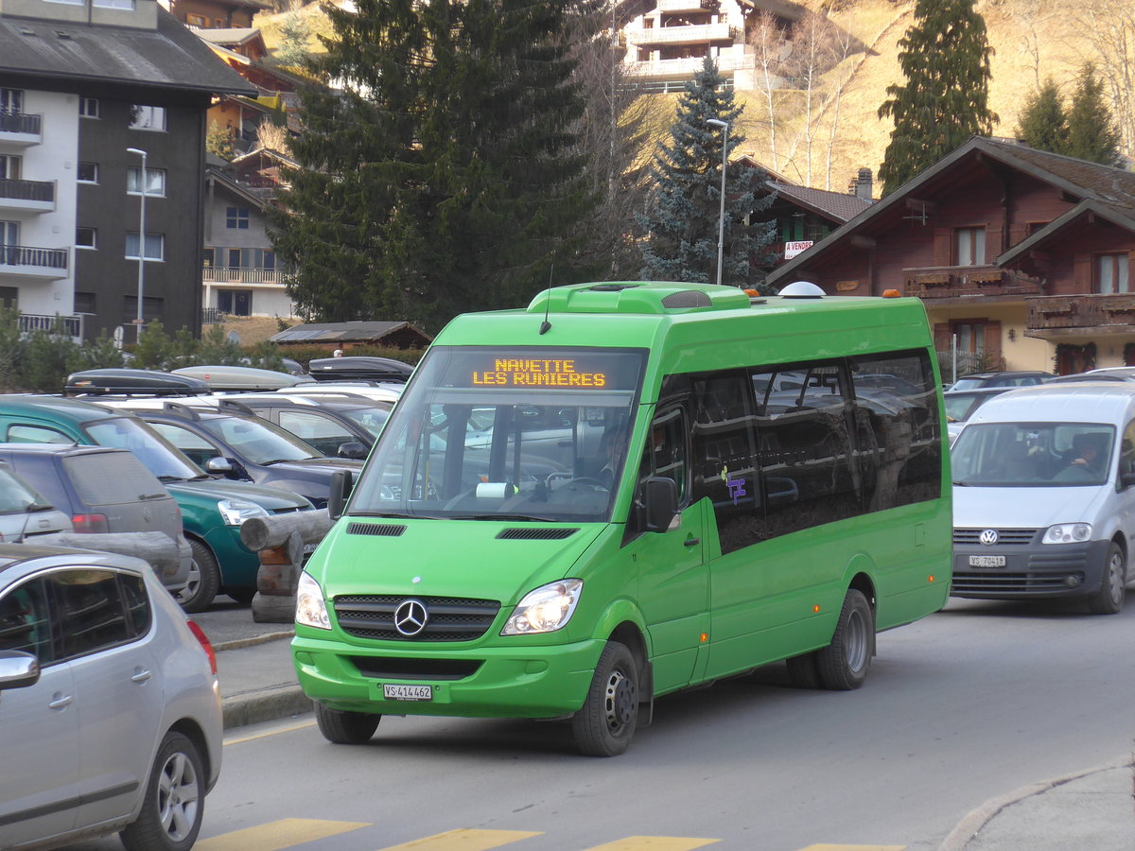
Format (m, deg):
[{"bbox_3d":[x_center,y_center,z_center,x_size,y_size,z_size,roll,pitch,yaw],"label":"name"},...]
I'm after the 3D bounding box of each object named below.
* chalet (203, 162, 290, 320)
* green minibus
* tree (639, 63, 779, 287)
[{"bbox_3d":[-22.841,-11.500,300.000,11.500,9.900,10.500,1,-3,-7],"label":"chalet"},{"bbox_3d":[0.478,0.451,30.269,2.150,2.830,7.380,1,3,23],"label":"green minibus"},{"bbox_3d":[3.773,-5.500,125.000,4.100,9.100,4.100,1,-3,0],"label":"tree"}]

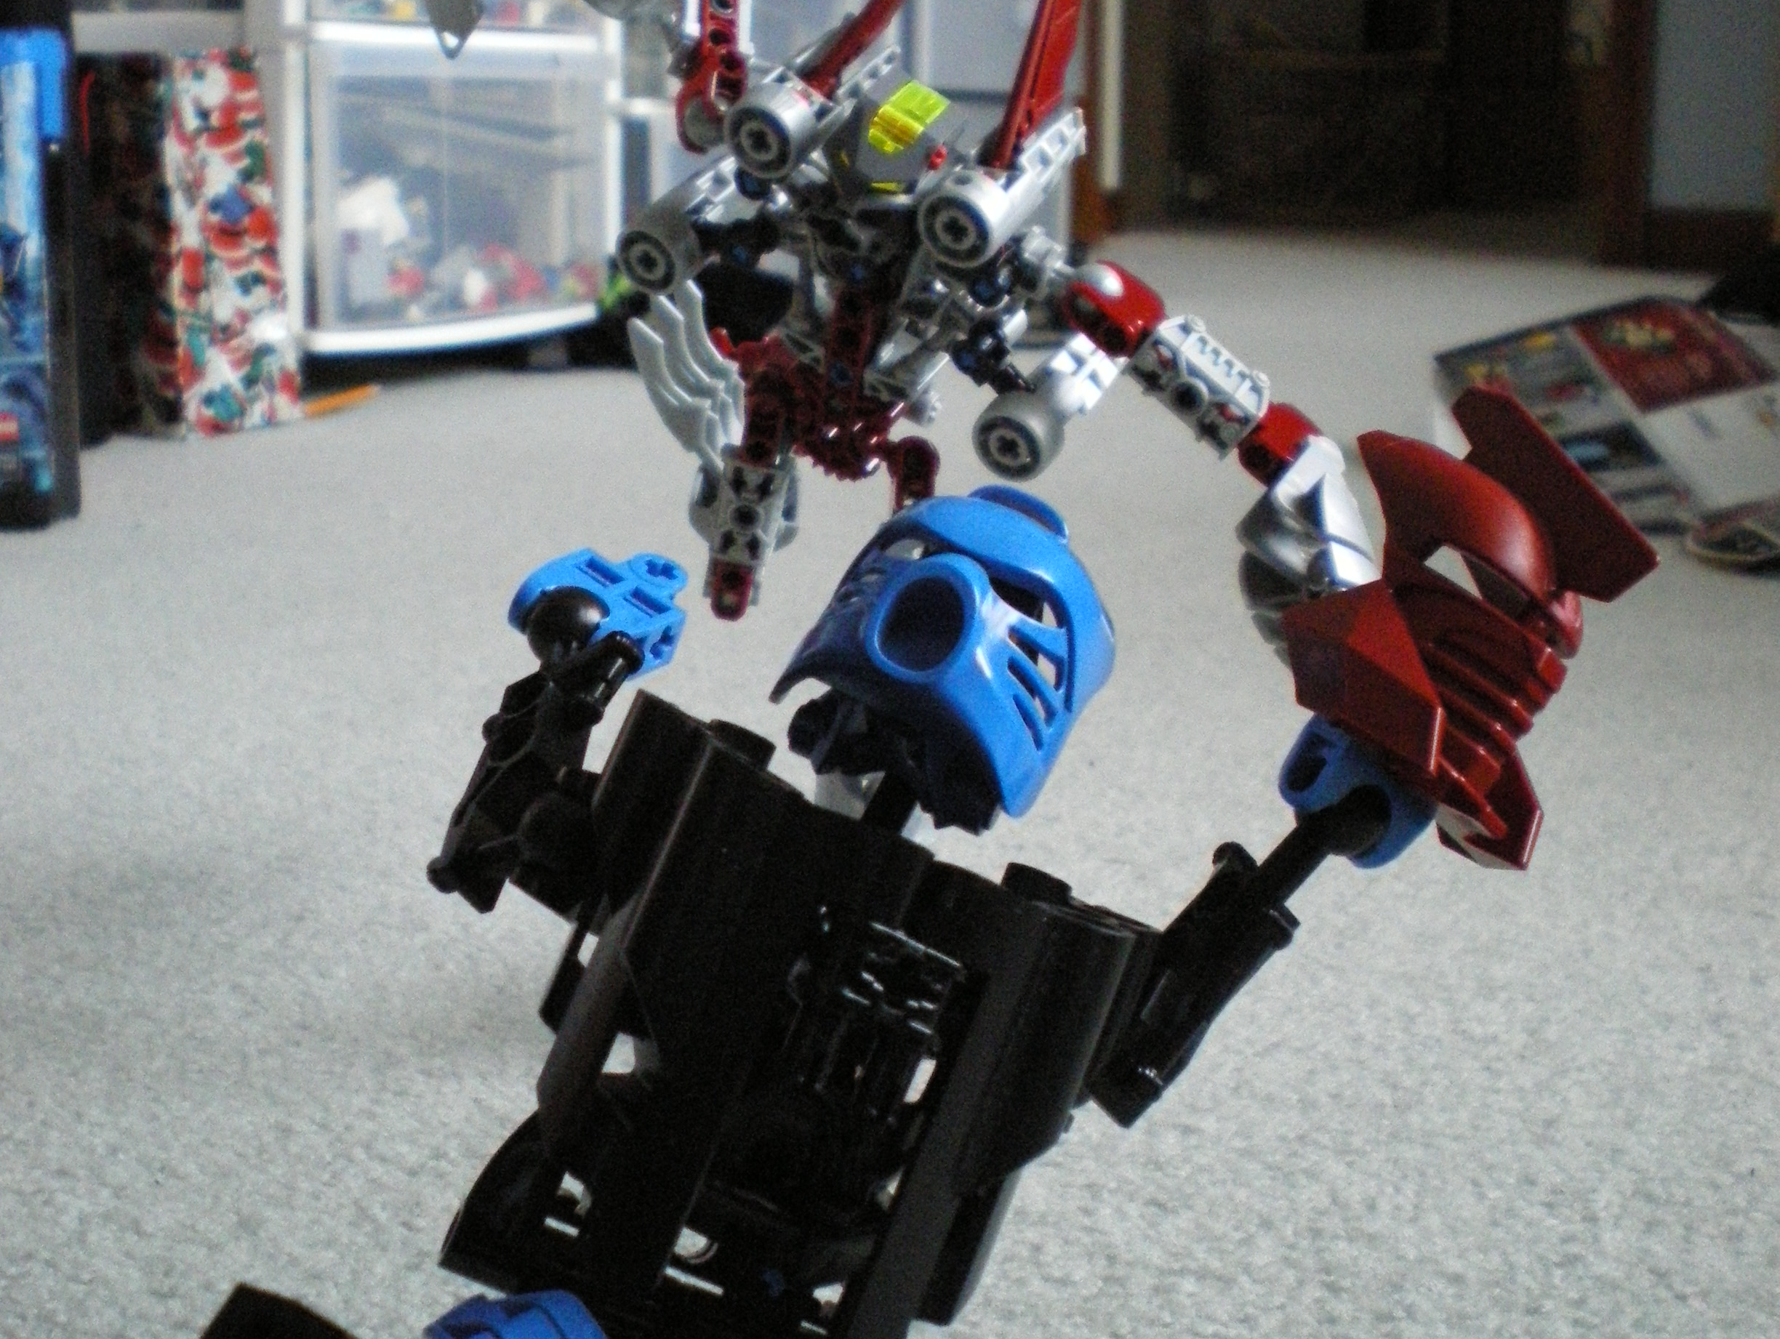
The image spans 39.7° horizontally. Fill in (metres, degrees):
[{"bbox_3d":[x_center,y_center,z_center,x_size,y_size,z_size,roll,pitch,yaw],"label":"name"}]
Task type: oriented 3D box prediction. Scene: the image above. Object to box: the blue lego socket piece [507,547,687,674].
[{"bbox_3d":[-0.035,-0.006,0.301,0.017,0.009,0.025,35,41,27],"label":"blue lego socket piece"}]

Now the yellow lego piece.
[{"bbox_3d":[0.004,-0.116,0.520,0.010,0.009,0.017,21,60,25],"label":"yellow lego piece"}]

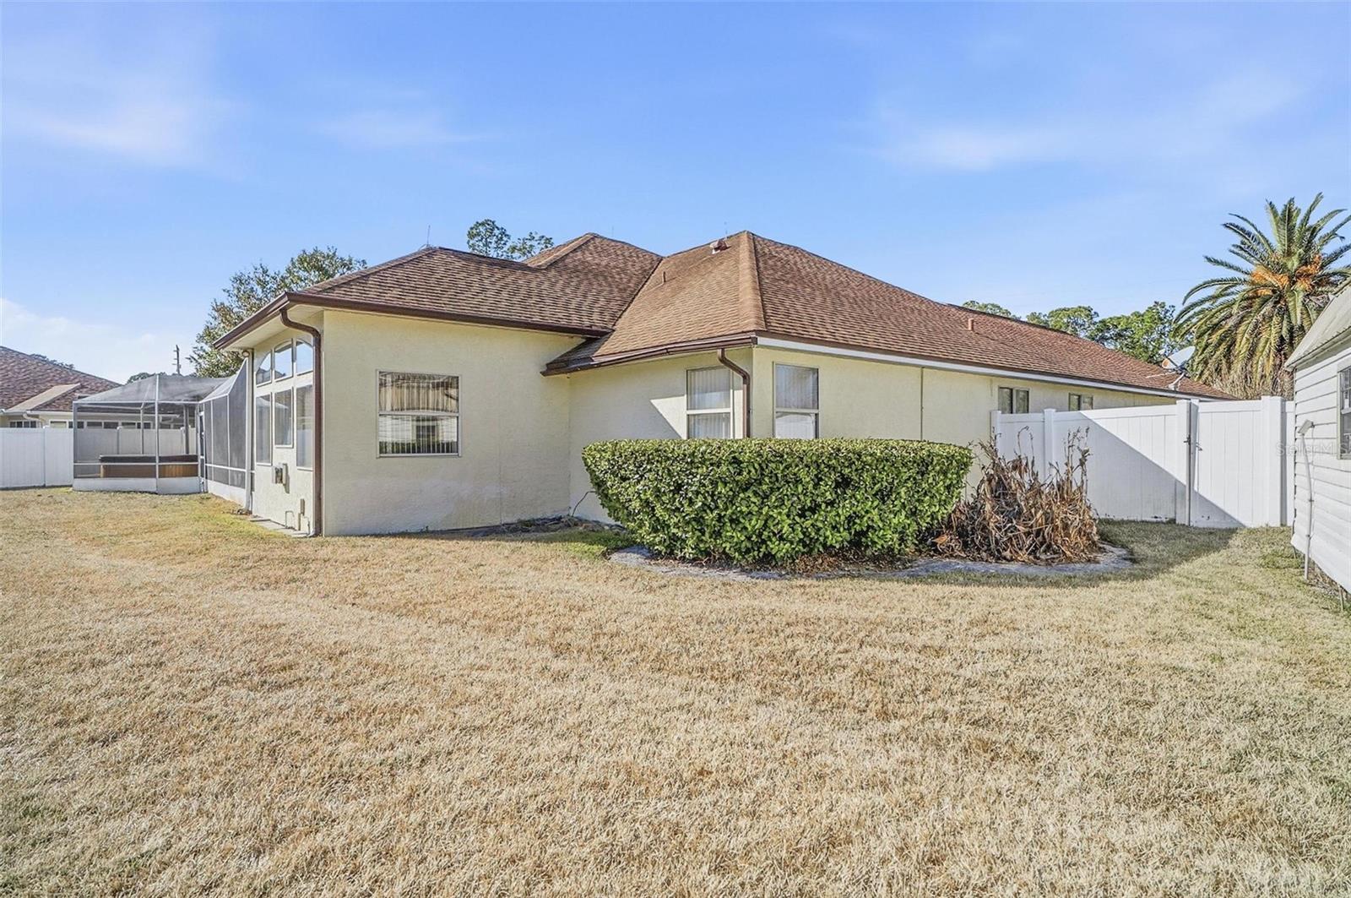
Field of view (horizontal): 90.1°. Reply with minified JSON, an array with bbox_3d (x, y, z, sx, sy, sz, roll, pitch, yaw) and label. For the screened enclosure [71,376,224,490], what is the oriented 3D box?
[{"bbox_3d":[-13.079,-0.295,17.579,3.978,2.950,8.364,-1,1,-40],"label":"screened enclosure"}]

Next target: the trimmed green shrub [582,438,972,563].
[{"bbox_3d":[1.144,0.573,7.810,4.233,1.340,1.500,0,1,5],"label":"trimmed green shrub"}]

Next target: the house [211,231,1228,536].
[{"bbox_3d":[2.411,-2.562,21.209,27.571,7.293,18.635,-1,1,-40],"label":"house"}]

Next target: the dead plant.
[{"bbox_3d":[4.000,0.520,8.014,1.734,1.420,1.450,0,1,0],"label":"dead plant"}]

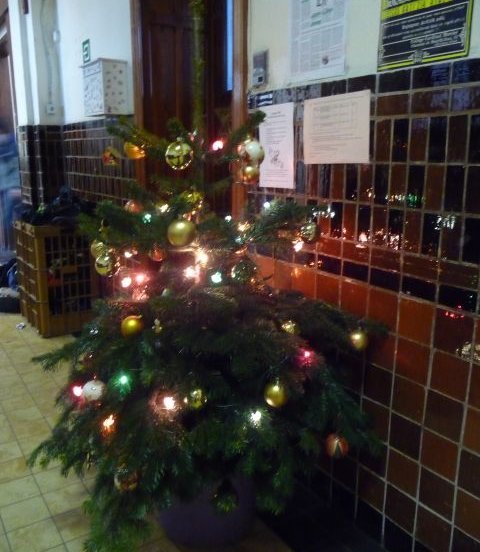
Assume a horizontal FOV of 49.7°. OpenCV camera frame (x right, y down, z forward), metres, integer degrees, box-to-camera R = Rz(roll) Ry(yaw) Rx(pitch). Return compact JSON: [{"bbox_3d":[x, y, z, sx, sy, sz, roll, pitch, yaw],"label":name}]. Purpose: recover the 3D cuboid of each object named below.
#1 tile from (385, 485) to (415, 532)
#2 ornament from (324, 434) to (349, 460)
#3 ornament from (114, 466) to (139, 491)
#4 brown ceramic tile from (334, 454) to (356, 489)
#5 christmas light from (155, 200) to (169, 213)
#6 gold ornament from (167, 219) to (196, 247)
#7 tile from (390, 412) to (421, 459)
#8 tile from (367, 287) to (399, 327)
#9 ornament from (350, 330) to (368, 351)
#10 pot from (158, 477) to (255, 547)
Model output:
[{"bbox_3d":[0.518,0.746,1.664,0.012,0.123,0.118,-10,17,-33],"label":"tile"},{"bbox_3d":[0.267,0.471,1.430,0.060,0.065,0.060,-1,14,-5],"label":"ornament"},{"bbox_3d":[-0.300,0.536,1.370,0.060,0.065,0.060,-1,14,-5],"label":"ornament"},{"bbox_3d":[0.381,0.700,1.862,0.012,0.123,0.118,-10,17,-33],"label":"brown ceramic tile"},{"bbox_3d":[-0.229,-0.203,1.520,0.038,0.035,0.035,-1,14,0],"label":"christmas light"},{"bbox_3d":[-0.168,-0.126,1.500,0.079,0.082,0.079,-2,14,-6],"label":"gold ornament"},{"bbox_3d":[0.515,0.496,1.603,0.012,0.120,0.118,-10,17,-33],"label":"tile"},{"bbox_3d":[0.438,0.103,1.581,0.010,0.121,0.119,-9,16,-31],"label":"tile"},{"bbox_3d":[0.346,0.190,1.500,0.050,0.054,0.050,-1,14,-5],"label":"ornament"},{"bbox_3d":[-0.117,0.726,1.859,0.380,0.320,0.380,0,14,0],"label":"pot"}]

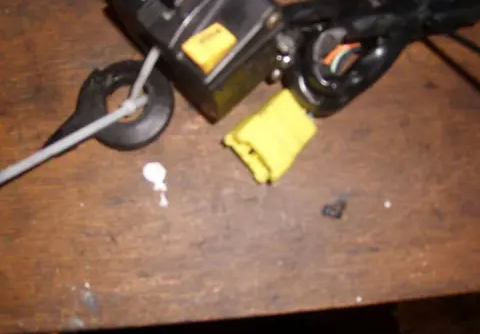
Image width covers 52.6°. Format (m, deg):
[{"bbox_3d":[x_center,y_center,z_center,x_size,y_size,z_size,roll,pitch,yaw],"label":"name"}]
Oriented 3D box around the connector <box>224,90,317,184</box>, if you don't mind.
[{"bbox_3d":[0.017,-0.016,0.250,0.039,0.013,0.029,-40,76,-14],"label":"connector"}]

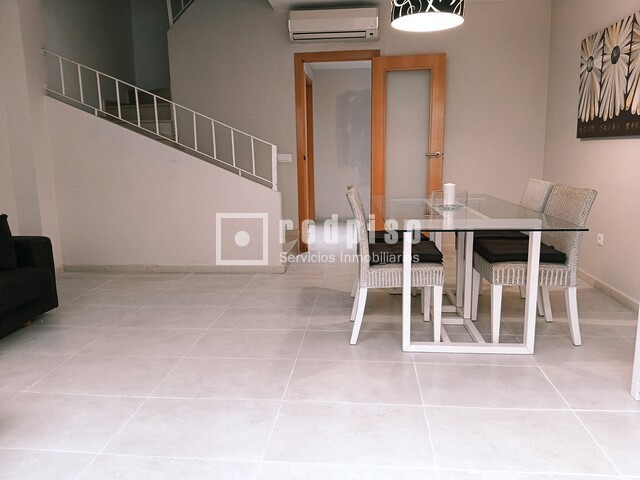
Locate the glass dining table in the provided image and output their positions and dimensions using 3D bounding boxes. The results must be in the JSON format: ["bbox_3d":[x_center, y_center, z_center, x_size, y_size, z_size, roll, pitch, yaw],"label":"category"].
[{"bbox_3d":[0.786,0.162,3.052,0.914,0.741,1.696,0,11,6],"label":"glass dining table"}]

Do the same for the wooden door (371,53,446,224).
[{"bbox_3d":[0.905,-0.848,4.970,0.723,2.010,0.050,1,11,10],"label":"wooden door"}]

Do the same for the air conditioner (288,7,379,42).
[{"bbox_3d":[0.137,-2.111,4.730,0.865,0.280,0.205,0,11,6],"label":"air conditioner"}]

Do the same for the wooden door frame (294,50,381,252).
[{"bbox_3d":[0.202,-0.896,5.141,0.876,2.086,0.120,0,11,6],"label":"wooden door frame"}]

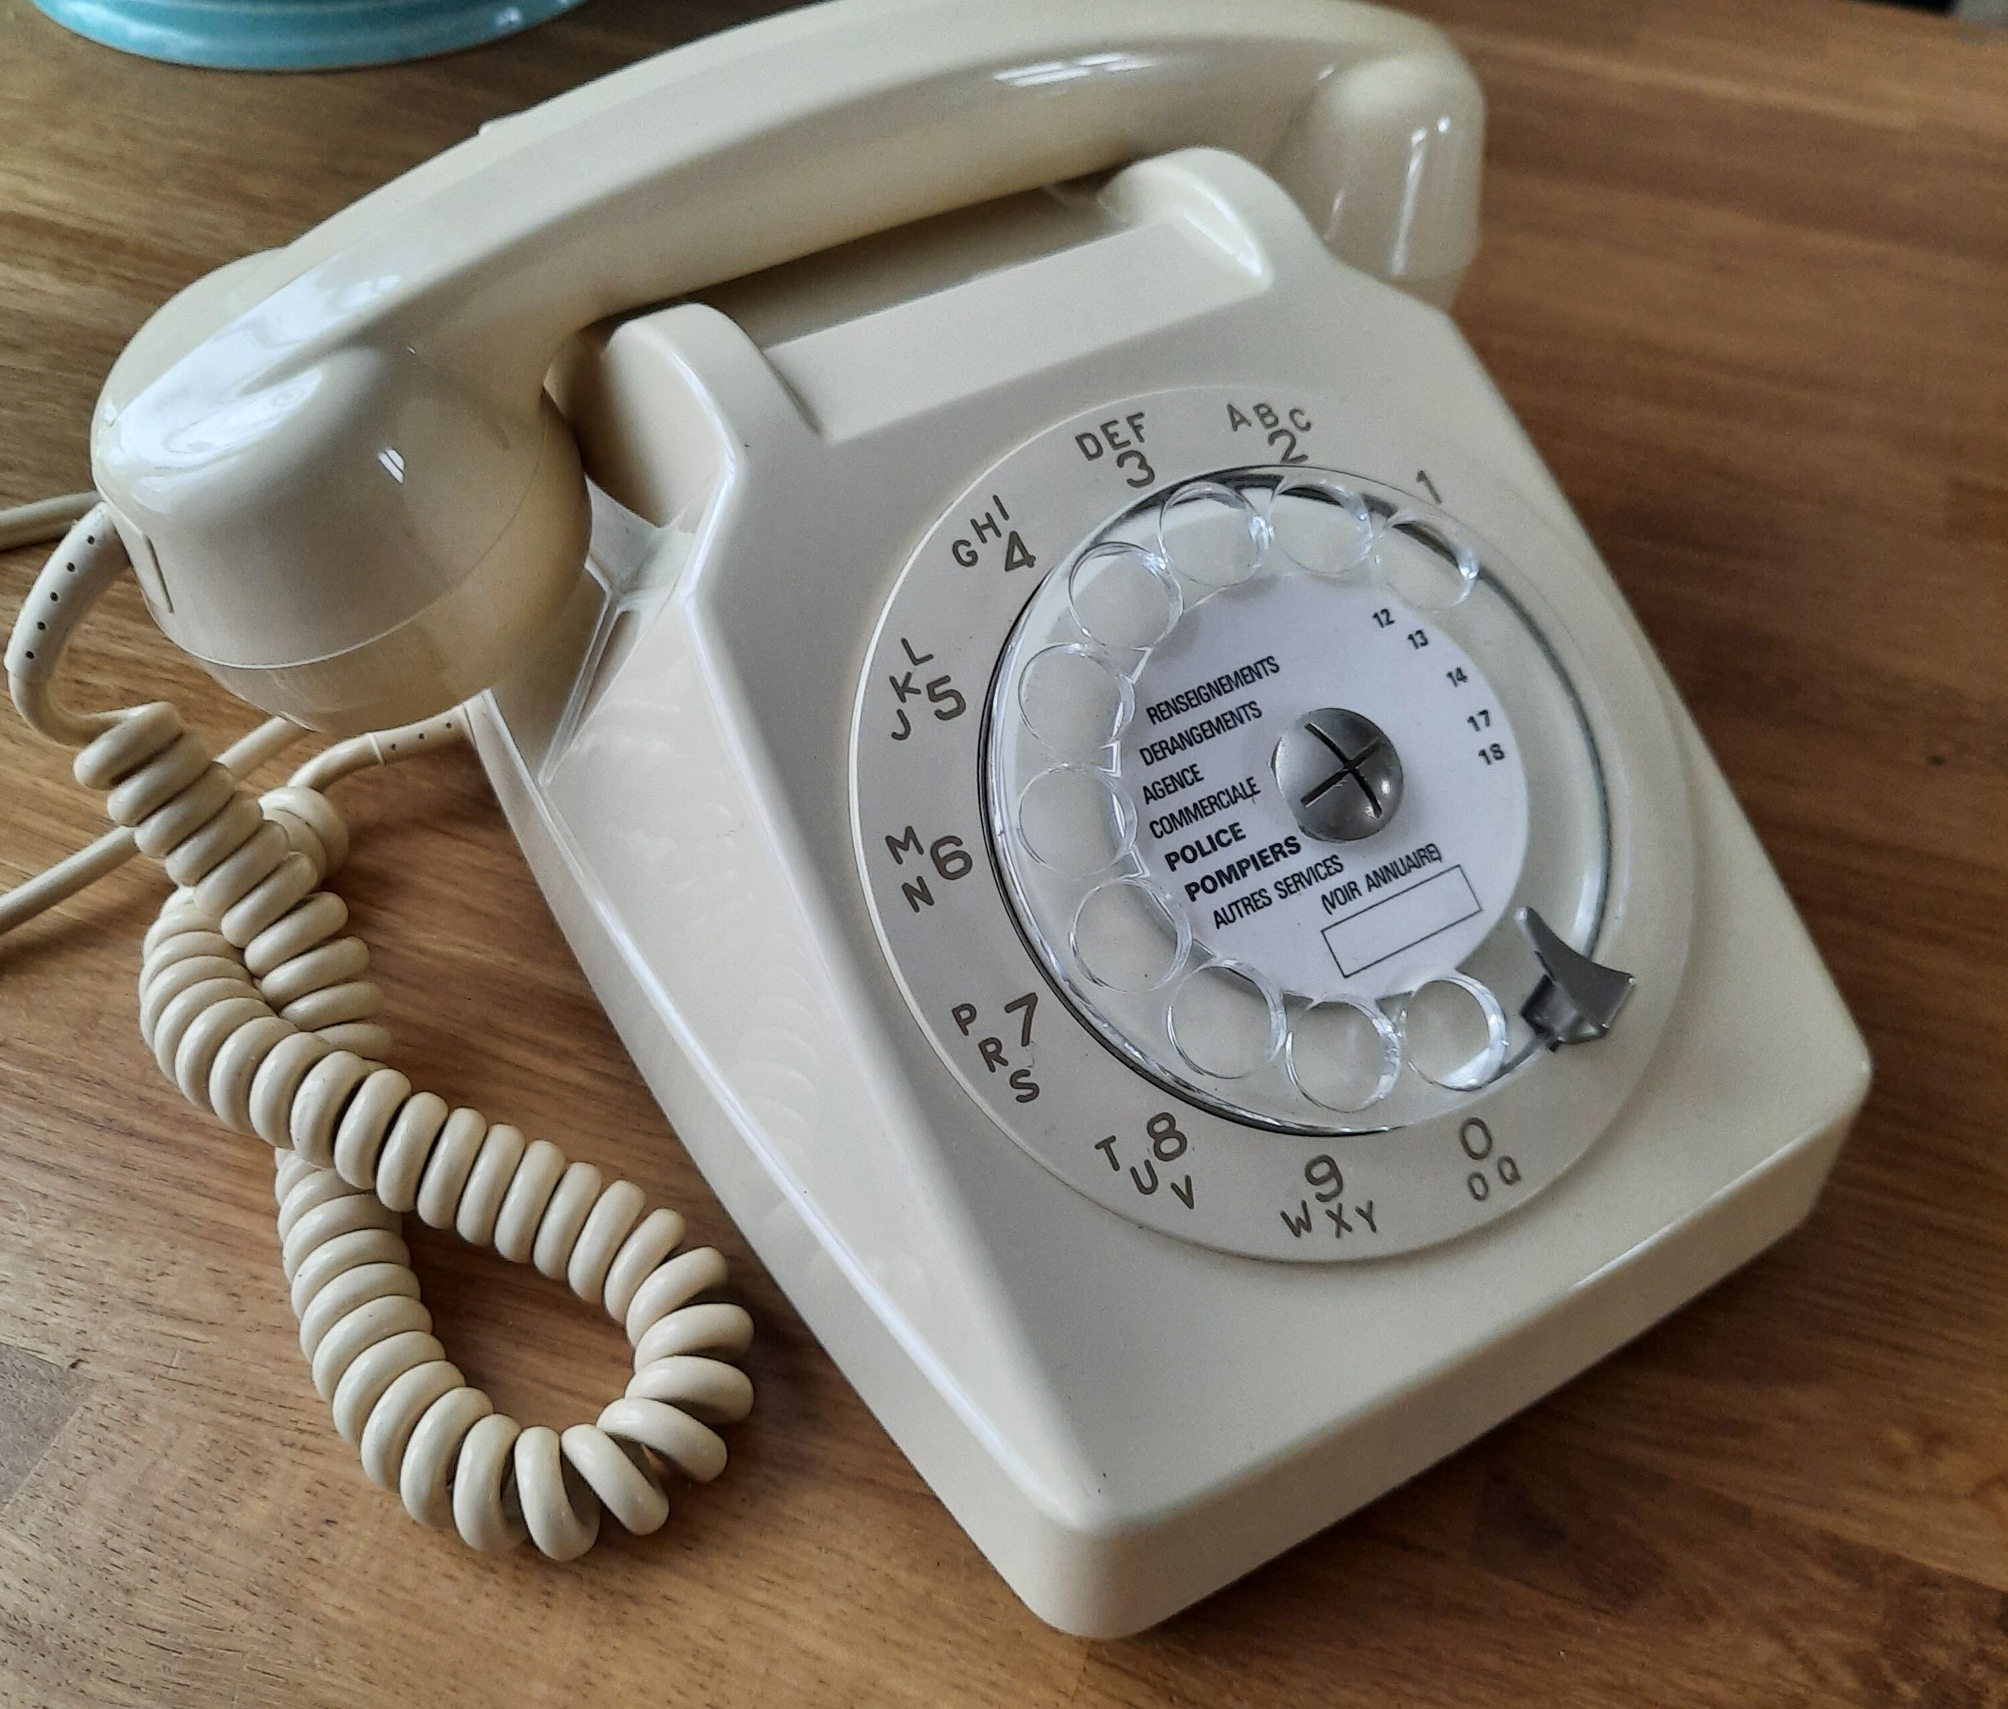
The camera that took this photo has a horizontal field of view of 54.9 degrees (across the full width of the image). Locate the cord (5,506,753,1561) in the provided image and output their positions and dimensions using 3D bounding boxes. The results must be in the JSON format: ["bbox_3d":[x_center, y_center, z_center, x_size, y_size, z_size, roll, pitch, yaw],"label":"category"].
[{"bbox_3d":[-0.083,0.016,0.257,0.062,0.066,0.152,-24,55,-20],"label":"cord"}]

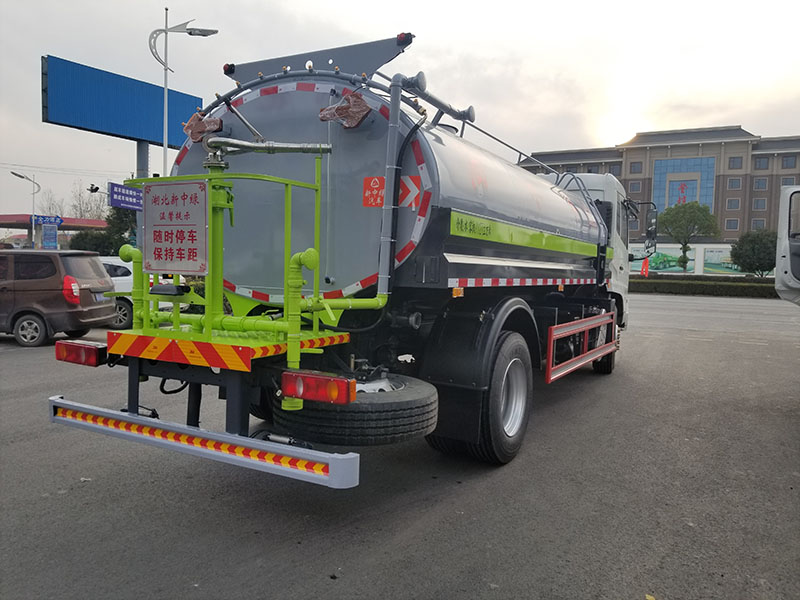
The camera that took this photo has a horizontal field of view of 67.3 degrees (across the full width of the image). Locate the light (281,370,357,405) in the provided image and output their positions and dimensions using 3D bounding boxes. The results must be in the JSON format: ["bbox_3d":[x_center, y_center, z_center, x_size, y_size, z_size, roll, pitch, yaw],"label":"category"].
[{"bbox_3d":[-0.400,0.427,2.965,0.425,0.125,0.085,2,3,30],"label":"light"}]

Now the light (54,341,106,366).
[{"bbox_3d":[-2.102,0.348,3.960,0.455,0.130,0.085,2,3,30],"label":"light"}]

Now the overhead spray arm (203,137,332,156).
[{"bbox_3d":[-0.778,-0.906,3.578,0.770,0.120,0.240,0,3,-9],"label":"overhead spray arm"}]

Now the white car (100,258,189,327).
[{"bbox_3d":[-8.063,-0.240,15.215,4.650,1.720,1.840,1,3,0],"label":"white car"}]

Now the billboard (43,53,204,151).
[{"bbox_3d":[-28.376,-19.984,63.404,1.400,6.109,17.004,3,3,36],"label":"billboard"}]

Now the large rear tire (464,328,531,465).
[{"bbox_3d":[0.744,0.744,4.747,0.280,1.015,1.015,2,3,30],"label":"large rear tire"}]

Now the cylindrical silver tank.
[{"bbox_3d":[0.392,-0.787,6.200,2.330,1.520,4.800,2,3,30],"label":"cylindrical silver tank"}]

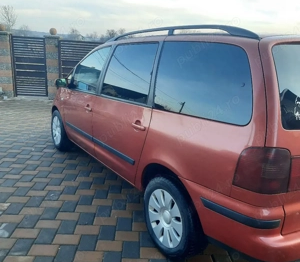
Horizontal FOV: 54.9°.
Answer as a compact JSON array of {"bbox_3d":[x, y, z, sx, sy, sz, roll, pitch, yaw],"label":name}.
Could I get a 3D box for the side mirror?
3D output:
[{"bbox_3d":[-1.167,-0.623,3.799,0.200,0.150,0.110,-6,17,-33],"label":"side mirror"}]

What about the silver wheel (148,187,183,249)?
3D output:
[{"bbox_3d":[0.121,0.657,2.201,0.090,0.440,0.440,-6,17,-33],"label":"silver wheel"}]

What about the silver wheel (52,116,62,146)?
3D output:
[{"bbox_3d":[-1.429,-0.009,4.479,0.090,0.440,0.440,-6,17,-33],"label":"silver wheel"}]

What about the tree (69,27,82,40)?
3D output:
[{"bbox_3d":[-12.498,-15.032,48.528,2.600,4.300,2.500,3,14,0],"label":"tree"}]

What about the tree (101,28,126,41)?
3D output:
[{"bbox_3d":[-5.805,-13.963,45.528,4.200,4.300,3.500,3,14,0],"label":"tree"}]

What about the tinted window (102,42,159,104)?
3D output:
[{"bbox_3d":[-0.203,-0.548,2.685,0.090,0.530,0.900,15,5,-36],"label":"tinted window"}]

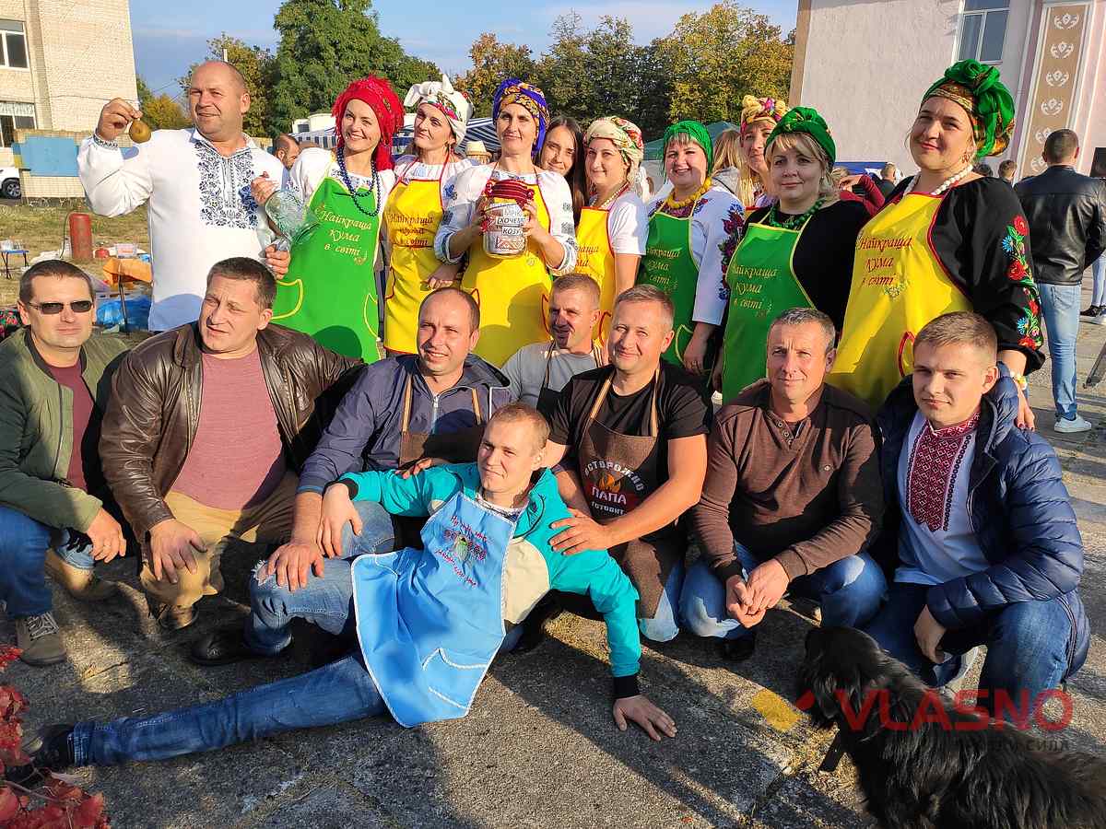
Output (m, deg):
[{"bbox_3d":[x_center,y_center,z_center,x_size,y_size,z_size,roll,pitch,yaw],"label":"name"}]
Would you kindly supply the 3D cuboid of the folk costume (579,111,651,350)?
[{"bbox_3d":[0.188,-0.291,3.129,0.340,1.590,0.460,-13,21,-43],"label":"folk costume"}]

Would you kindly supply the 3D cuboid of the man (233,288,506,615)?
[{"bbox_3d":[-0.404,0.133,2.521,0.720,1.050,0.680,2,15,3],"label":"man"}]

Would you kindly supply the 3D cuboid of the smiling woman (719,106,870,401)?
[{"bbox_3d":[0.693,-0.103,2.492,0.500,1.580,0.350,12,18,35],"label":"smiling woman"}]

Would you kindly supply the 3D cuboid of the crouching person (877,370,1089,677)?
[{"bbox_3d":[1.043,0.263,2.162,0.600,1.060,0.620,10,17,29],"label":"crouching person"}]

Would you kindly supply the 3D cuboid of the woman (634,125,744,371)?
[{"bbox_3d":[0.467,-0.235,2.986,0.500,1.570,0.360,13,19,37],"label":"woman"}]

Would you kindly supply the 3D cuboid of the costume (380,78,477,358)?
[{"bbox_3d":[-0.460,-0.380,3.182,0.470,1.700,0.340,6,16,17],"label":"costume"}]

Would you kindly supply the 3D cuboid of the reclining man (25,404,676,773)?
[{"bbox_3d":[-0.451,0.378,2.100,1.520,0.790,0.600,0,15,-6],"label":"reclining man"}]

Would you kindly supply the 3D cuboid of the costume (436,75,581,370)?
[{"bbox_3d":[-0.123,-0.236,2.752,0.520,1.660,0.400,5,15,12],"label":"costume"}]

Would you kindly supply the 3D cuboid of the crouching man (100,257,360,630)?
[{"bbox_3d":[-0.813,0.109,2.414,0.740,1.130,0.620,0,15,-8],"label":"crouching man"}]

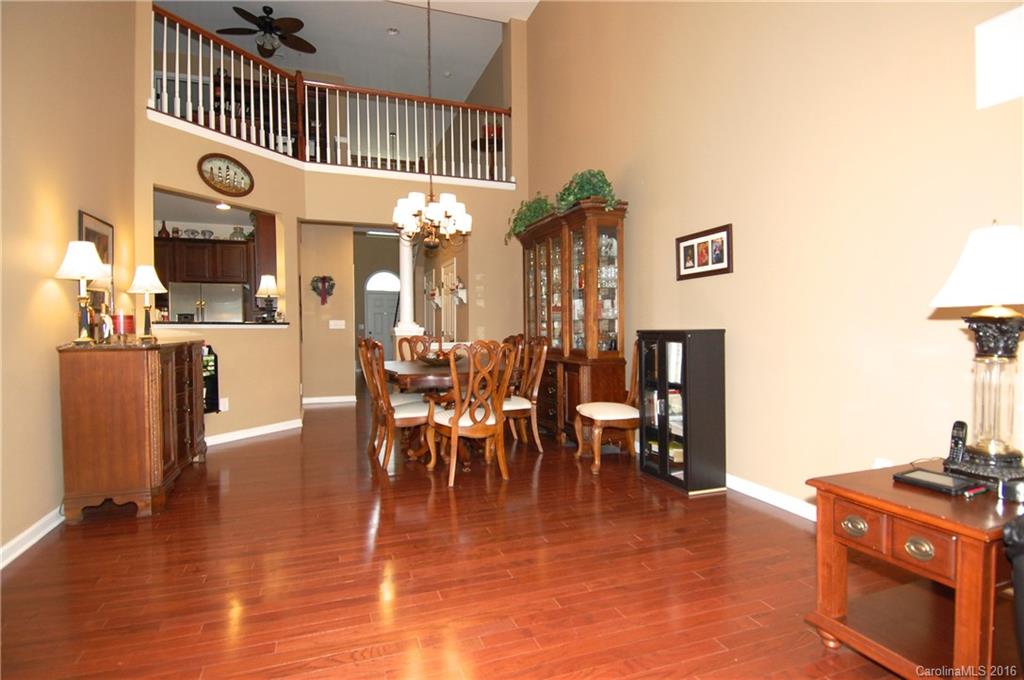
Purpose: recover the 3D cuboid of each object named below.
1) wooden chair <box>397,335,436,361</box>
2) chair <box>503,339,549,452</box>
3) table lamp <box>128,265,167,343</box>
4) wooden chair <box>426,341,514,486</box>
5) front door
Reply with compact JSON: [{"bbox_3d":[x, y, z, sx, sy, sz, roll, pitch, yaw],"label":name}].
[{"bbox_3d":[-0.948,0.501,5.581,0.538,1.056,0.594,-1,1,-20],"label":"wooden chair"},{"bbox_3d":[-0.011,0.507,4.810,0.594,1.056,0.538,-1,1,-20],"label":"chair"},{"bbox_3d":[-2.896,-0.273,4.045,0.250,0.595,0.250,-1,1,-19],"label":"table lamp"},{"bbox_3d":[-0.334,0.521,3.850,0.530,0.995,0.540,-1,1,-23],"label":"wooden chair"},{"bbox_3d":[-3.325,-0.196,13.405,0.936,2.149,0.070,-1,1,-19],"label":"front door"}]

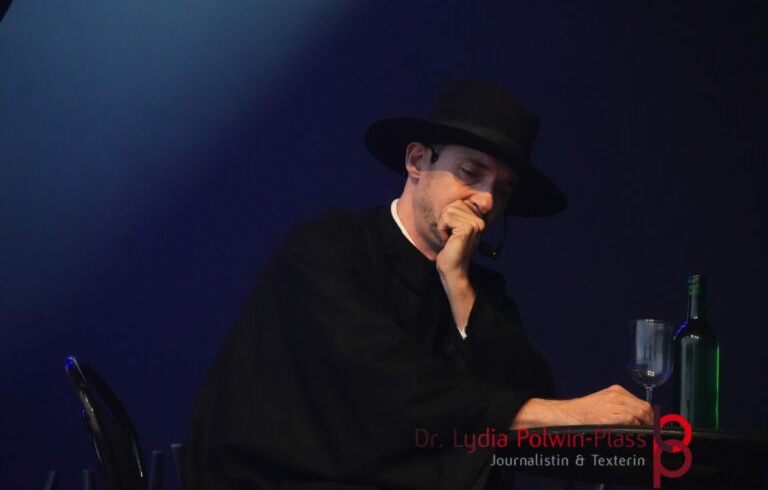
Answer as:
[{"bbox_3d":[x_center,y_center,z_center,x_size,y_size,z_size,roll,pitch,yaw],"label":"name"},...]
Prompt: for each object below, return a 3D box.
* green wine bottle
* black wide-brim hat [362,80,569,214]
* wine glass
[{"bbox_3d":[0.512,0.198,7.228,0.075,0.300,0.075,0,-8,0],"label":"green wine bottle"},{"bbox_3d":[0.160,-0.178,7.400,0.372,0.138,0.345,5,-25,44],"label":"black wide-brim hat"},{"bbox_3d":[0.442,0.228,7.350,0.078,0.200,0.078,0,-7,0],"label":"wine glass"}]

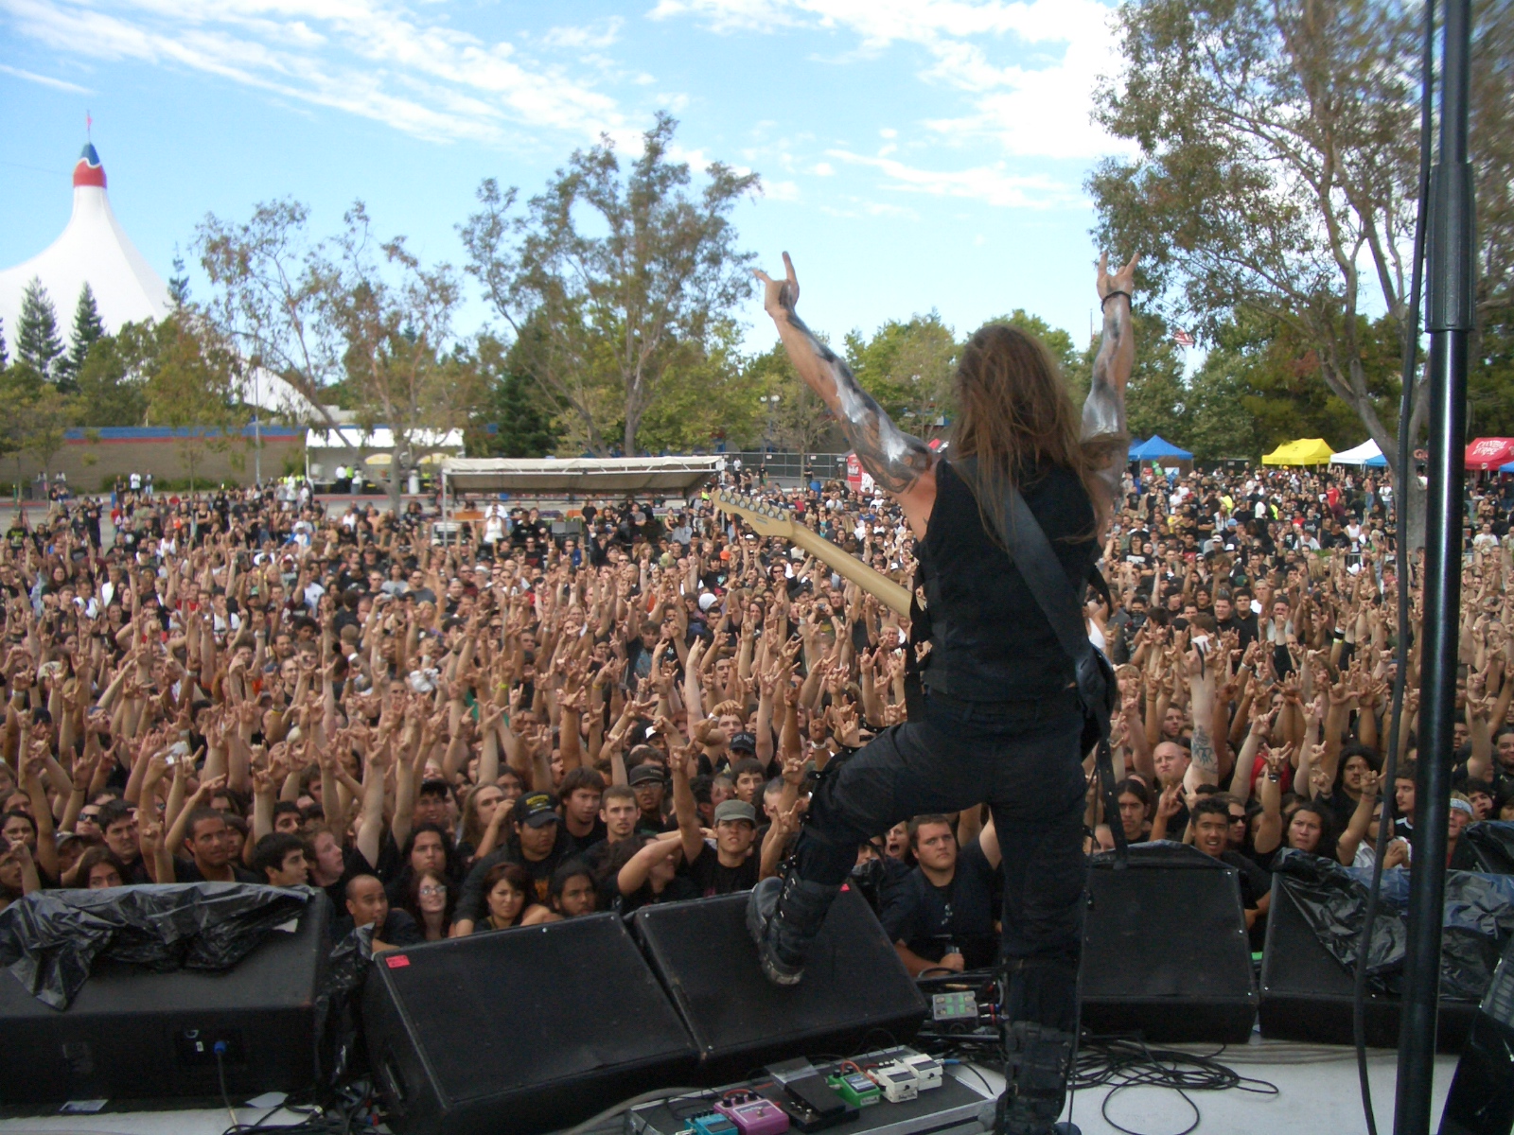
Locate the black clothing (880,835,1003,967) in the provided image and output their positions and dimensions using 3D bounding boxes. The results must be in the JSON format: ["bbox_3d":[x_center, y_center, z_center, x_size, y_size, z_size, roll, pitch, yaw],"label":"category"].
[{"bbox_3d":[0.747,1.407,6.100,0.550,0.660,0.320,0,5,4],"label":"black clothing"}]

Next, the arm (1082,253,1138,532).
[{"bbox_3d":[0.796,-0.396,3.450,0.130,0.630,0.220,0,-7,0],"label":"arm"}]

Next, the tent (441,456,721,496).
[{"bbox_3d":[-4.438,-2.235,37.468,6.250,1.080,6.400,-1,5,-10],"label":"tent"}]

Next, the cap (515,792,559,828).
[{"bbox_3d":[-0.881,0.977,6.150,0.172,0.130,0.250,-2,10,-22],"label":"cap"}]

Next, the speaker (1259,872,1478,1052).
[{"bbox_3d":[1.639,1.019,4.016,0.600,0.380,0.450,2,5,18],"label":"speaker"}]

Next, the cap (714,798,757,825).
[{"bbox_3d":[-0.095,1.071,6.650,0.175,0.120,0.250,0,-3,-4],"label":"cap"}]

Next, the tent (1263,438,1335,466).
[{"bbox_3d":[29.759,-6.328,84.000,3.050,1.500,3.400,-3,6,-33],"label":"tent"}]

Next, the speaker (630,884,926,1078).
[{"bbox_3d":[0.059,1.040,3.834,0.610,0.370,0.445,-2,5,-26],"label":"speaker"}]

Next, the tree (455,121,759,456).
[{"bbox_3d":[-6.982,-12.072,72.000,13.400,18.000,12.500,0,5,-5],"label":"tree"}]

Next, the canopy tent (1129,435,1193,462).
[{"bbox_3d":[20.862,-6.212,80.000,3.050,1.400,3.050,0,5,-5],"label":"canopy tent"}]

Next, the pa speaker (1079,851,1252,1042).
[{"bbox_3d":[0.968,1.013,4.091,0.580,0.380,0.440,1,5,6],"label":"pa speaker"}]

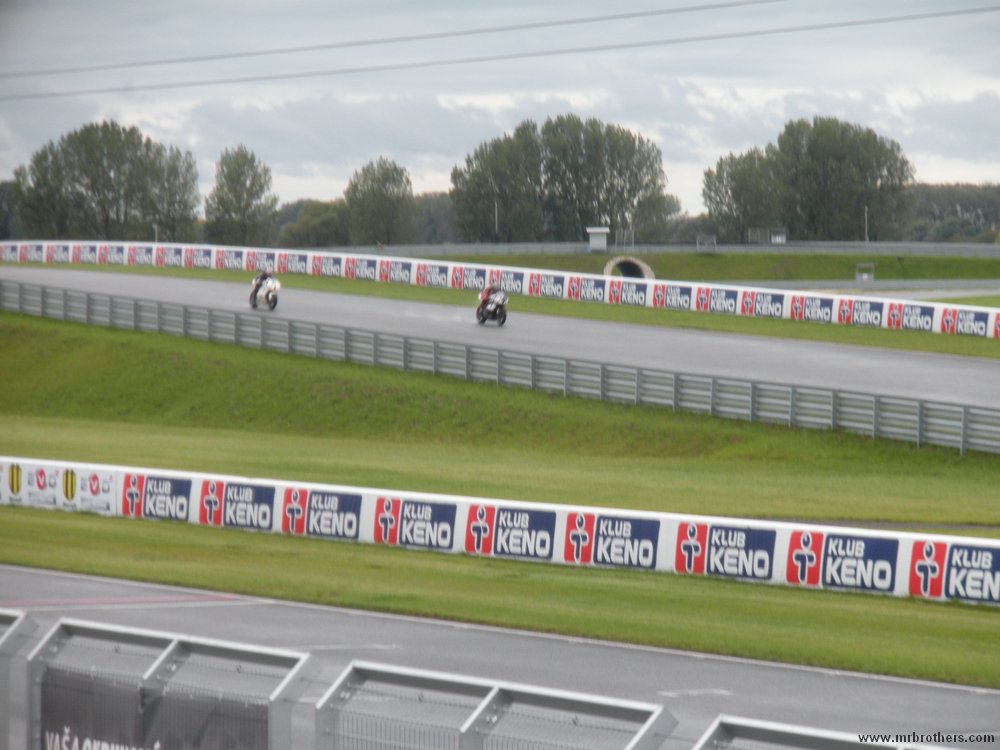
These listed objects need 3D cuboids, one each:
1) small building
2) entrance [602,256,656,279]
[{"bbox_3d":[9.490,-13.050,485.000,2.250,2.490,2.200,0,2,-2],"label":"small building"},{"bbox_3d":[12.160,-9.390,472.000,4.840,3.470,2.600,0,2,-5],"label":"entrance"}]

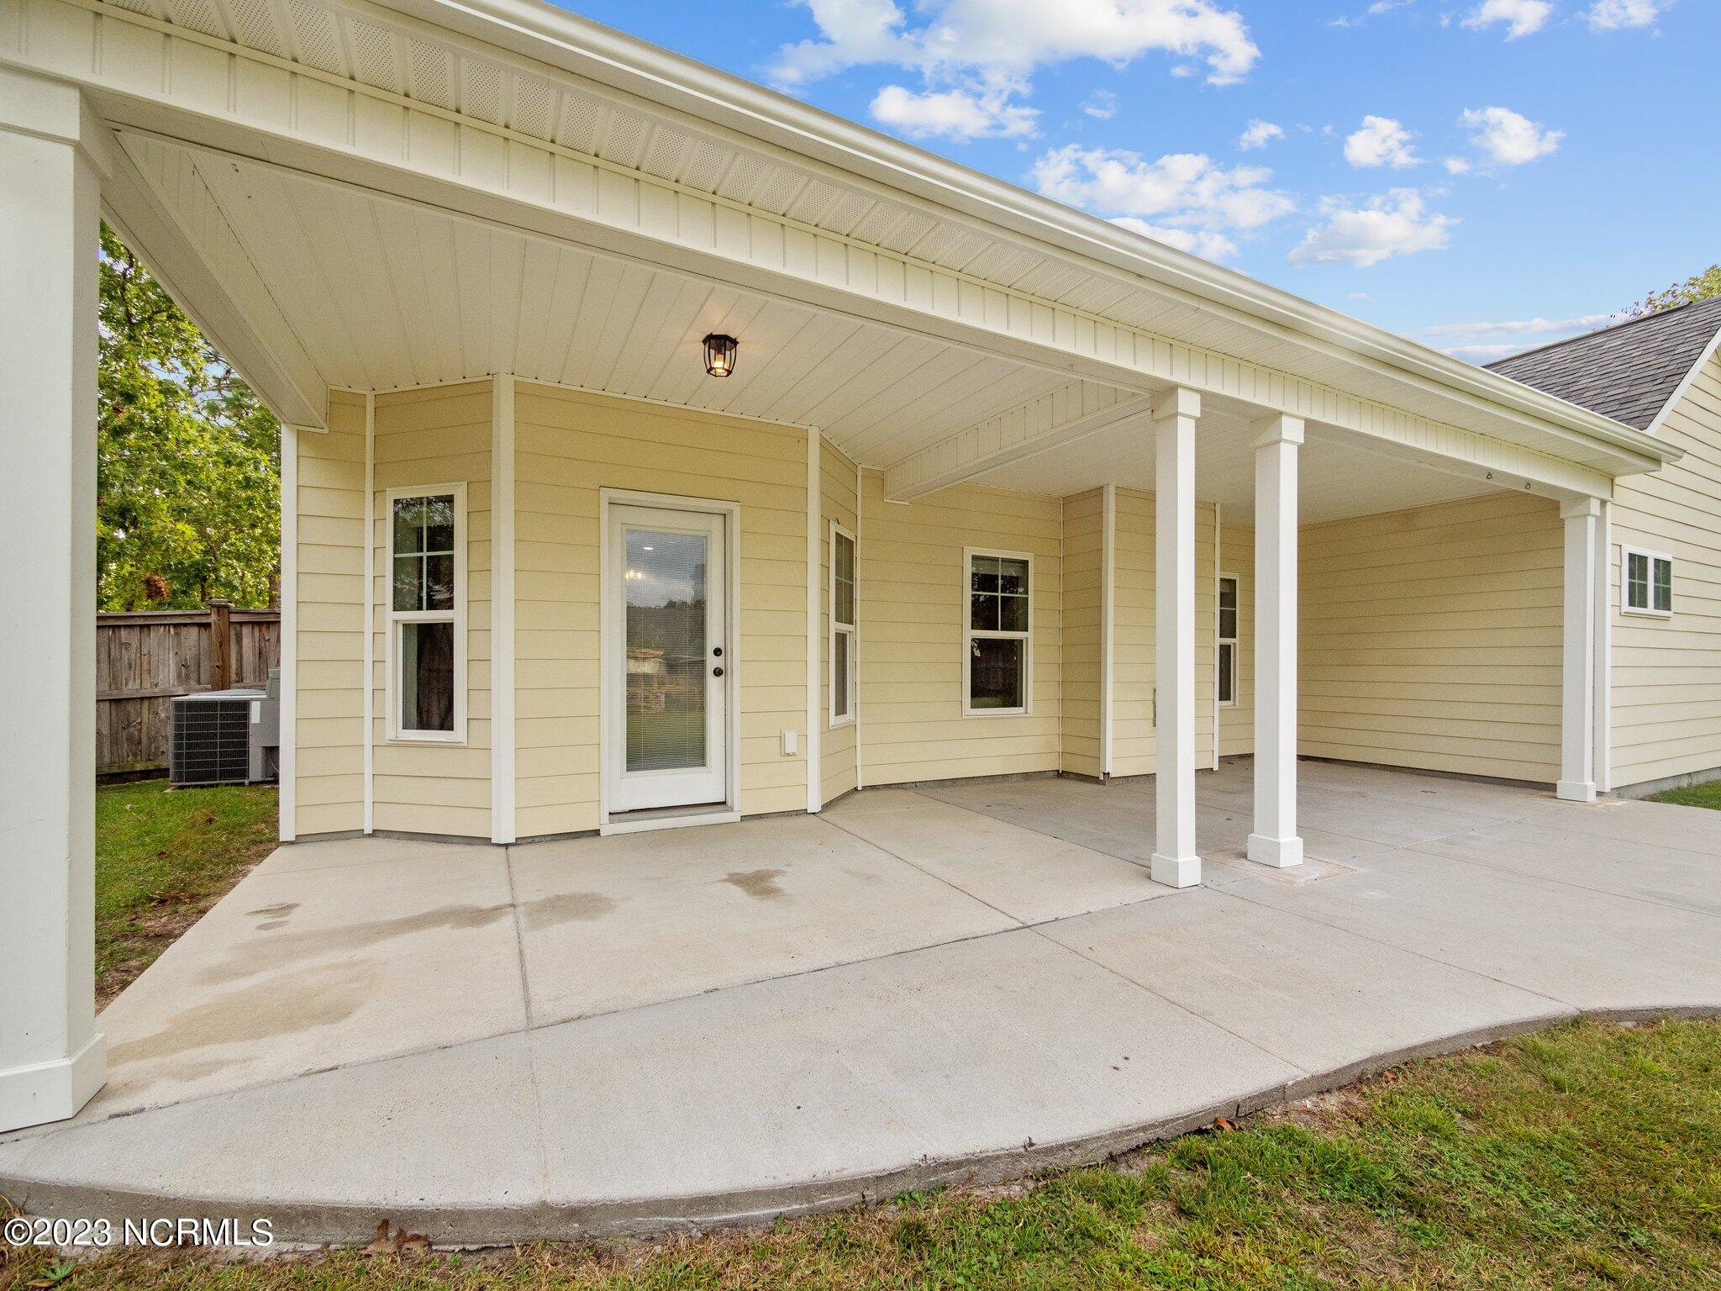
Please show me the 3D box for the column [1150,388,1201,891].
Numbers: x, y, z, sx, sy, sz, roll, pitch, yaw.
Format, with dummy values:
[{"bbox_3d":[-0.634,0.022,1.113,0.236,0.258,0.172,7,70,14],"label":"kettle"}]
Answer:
[{"bbox_3d":[1.596,-0.032,3.530,0.170,2.464,0.170,1,-1,-27],"label":"column"}]

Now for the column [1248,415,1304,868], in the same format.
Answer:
[{"bbox_3d":[2.336,-0.018,3.914,0.180,2.464,0.180,1,-1,-27],"label":"column"}]

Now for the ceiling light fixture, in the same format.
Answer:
[{"bbox_3d":[-0.737,-1.523,3.667,0.178,0.180,0.178,1,-1,-27],"label":"ceiling light fixture"}]

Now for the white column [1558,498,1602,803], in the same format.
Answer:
[{"bbox_3d":[5.964,0.049,5.772,0.180,2.464,0.180,1,-1,-27],"label":"white column"}]

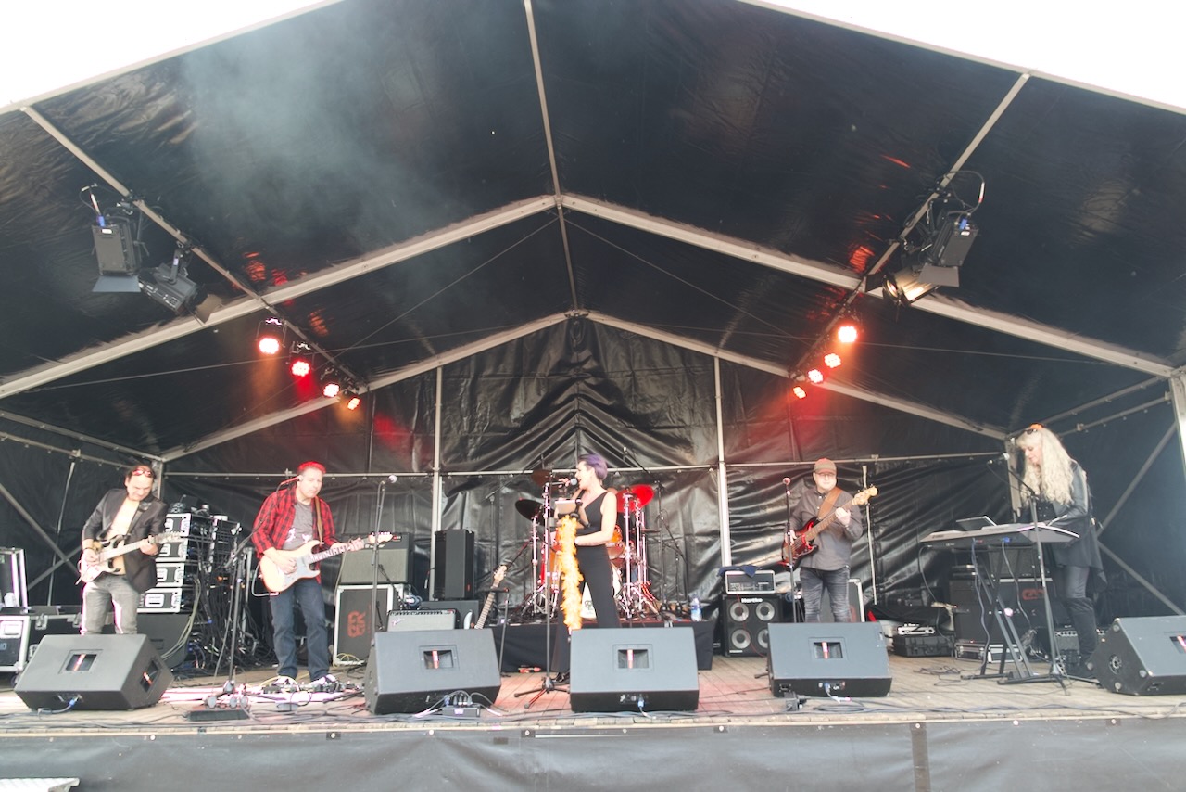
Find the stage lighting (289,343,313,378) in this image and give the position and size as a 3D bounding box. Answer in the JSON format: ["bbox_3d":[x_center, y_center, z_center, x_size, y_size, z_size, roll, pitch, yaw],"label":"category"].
[{"bbox_3d":[-2.949,-0.352,8.004,0.250,0.330,0.250,1,9,-14],"label":"stage lighting"}]

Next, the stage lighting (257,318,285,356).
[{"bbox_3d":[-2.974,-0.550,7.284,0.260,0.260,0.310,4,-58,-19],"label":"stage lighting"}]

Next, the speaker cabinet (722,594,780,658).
[{"bbox_3d":[1.629,2.363,8.187,0.580,0.600,0.420,-1,-14,1],"label":"speaker cabinet"}]

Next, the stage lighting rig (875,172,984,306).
[{"bbox_3d":[2.277,-1.006,5.380,0.650,0.750,0.650,12,-19,-42],"label":"stage lighting rig"}]

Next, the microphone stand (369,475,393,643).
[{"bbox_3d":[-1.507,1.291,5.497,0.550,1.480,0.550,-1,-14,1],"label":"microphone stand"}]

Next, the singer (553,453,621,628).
[{"bbox_3d":[-0.024,1.340,6.244,0.440,1.730,0.460,10,-17,-38],"label":"singer"}]

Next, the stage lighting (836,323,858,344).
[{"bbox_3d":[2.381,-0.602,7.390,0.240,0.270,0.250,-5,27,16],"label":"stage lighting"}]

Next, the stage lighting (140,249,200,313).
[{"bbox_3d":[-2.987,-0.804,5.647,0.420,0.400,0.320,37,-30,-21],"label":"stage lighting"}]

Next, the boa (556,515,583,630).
[{"bbox_3d":[-0.178,1.351,5.958,0.200,0.970,0.180,-4,-14,12],"label":"boa"}]

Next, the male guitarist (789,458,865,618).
[{"bbox_3d":[1.989,1.398,6.681,0.600,1.750,0.420,-5,-14,17],"label":"male guitarist"}]

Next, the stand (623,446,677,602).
[{"bbox_3d":[0.610,1.353,8.148,0.550,1.750,0.550,-1,-14,1],"label":"stand"}]

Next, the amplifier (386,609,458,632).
[{"bbox_3d":[-1.620,2.322,7.597,0.650,0.510,0.270,-1,-14,0],"label":"amplifier"}]

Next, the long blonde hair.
[{"bbox_3d":[3.383,0.522,5.898,0.340,0.580,0.320,3,-14,-16],"label":"long blonde hair"}]

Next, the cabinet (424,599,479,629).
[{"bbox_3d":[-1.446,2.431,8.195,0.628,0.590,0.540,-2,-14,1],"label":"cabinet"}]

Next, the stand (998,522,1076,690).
[{"bbox_3d":[3.143,1.599,5.864,0.580,0.930,0.500,4,-15,-20],"label":"stand"}]

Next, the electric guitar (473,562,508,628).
[{"bbox_3d":[-0.942,1.904,6.900,0.320,0.980,0.080,17,-23,8],"label":"electric guitar"}]

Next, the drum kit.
[{"bbox_3d":[-0.058,1.432,7.788,1.420,1.420,1.300,-1,-14,1],"label":"drum kit"}]

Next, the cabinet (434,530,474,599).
[{"bbox_3d":[-1.457,1.769,8.317,0.330,0.720,0.380,-9,-16,29],"label":"cabinet"}]

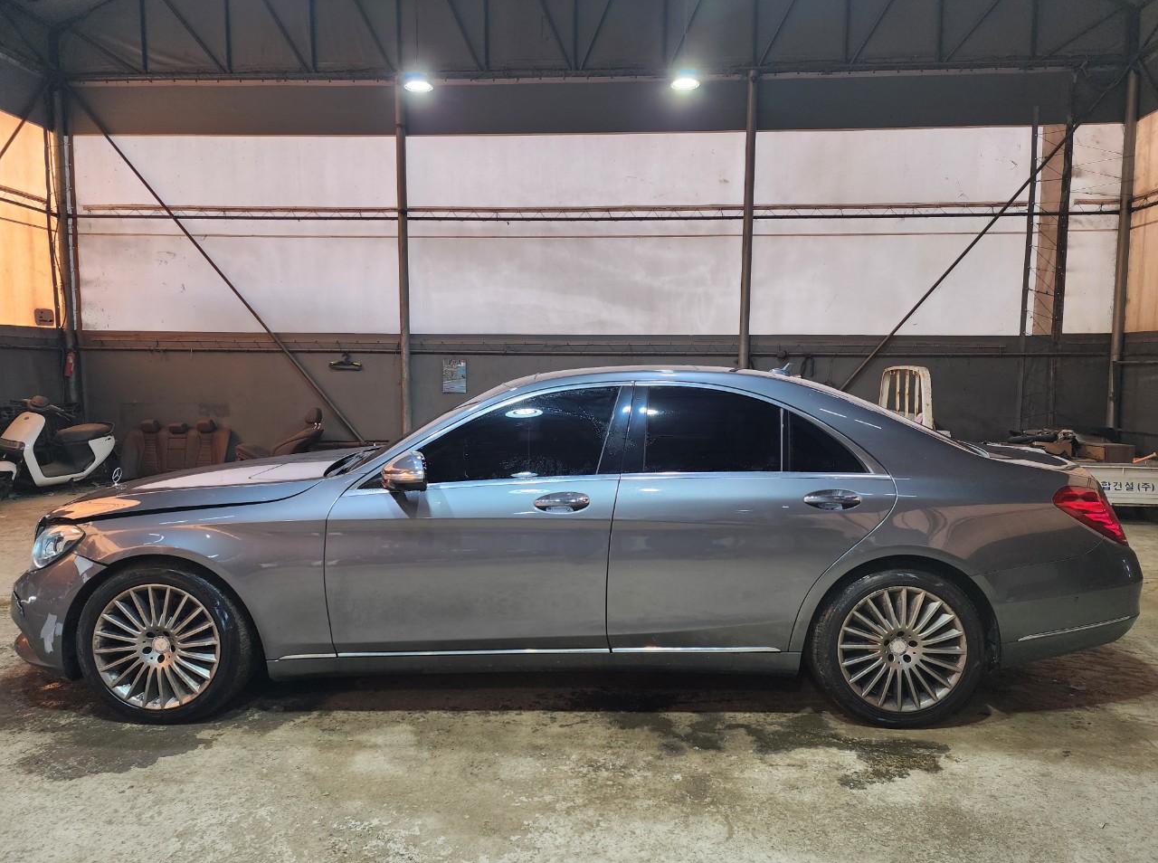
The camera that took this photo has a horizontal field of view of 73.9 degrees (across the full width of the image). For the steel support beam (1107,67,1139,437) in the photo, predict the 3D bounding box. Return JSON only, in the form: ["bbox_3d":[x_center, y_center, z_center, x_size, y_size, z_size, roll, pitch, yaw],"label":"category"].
[{"bbox_3d":[6.211,-1.661,8.836,0.140,4.821,0.140,1,5,3],"label":"steel support beam"}]

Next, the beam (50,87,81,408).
[{"bbox_3d":[-6.342,-1.809,9.582,0.130,4.853,0.130,1,5,3],"label":"beam"}]

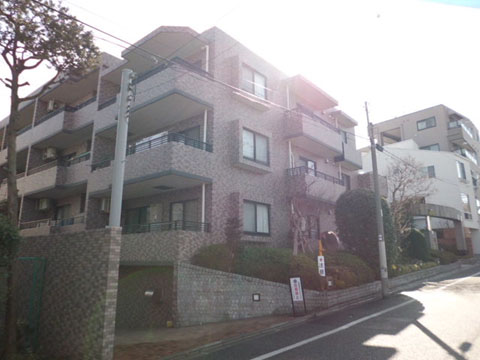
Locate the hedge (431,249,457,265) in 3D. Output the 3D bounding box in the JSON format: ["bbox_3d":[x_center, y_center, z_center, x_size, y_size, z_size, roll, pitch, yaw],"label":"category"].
[{"bbox_3d":[13.269,5.008,23.506,2.200,0.950,1.000,12,-17,-43],"label":"hedge"}]

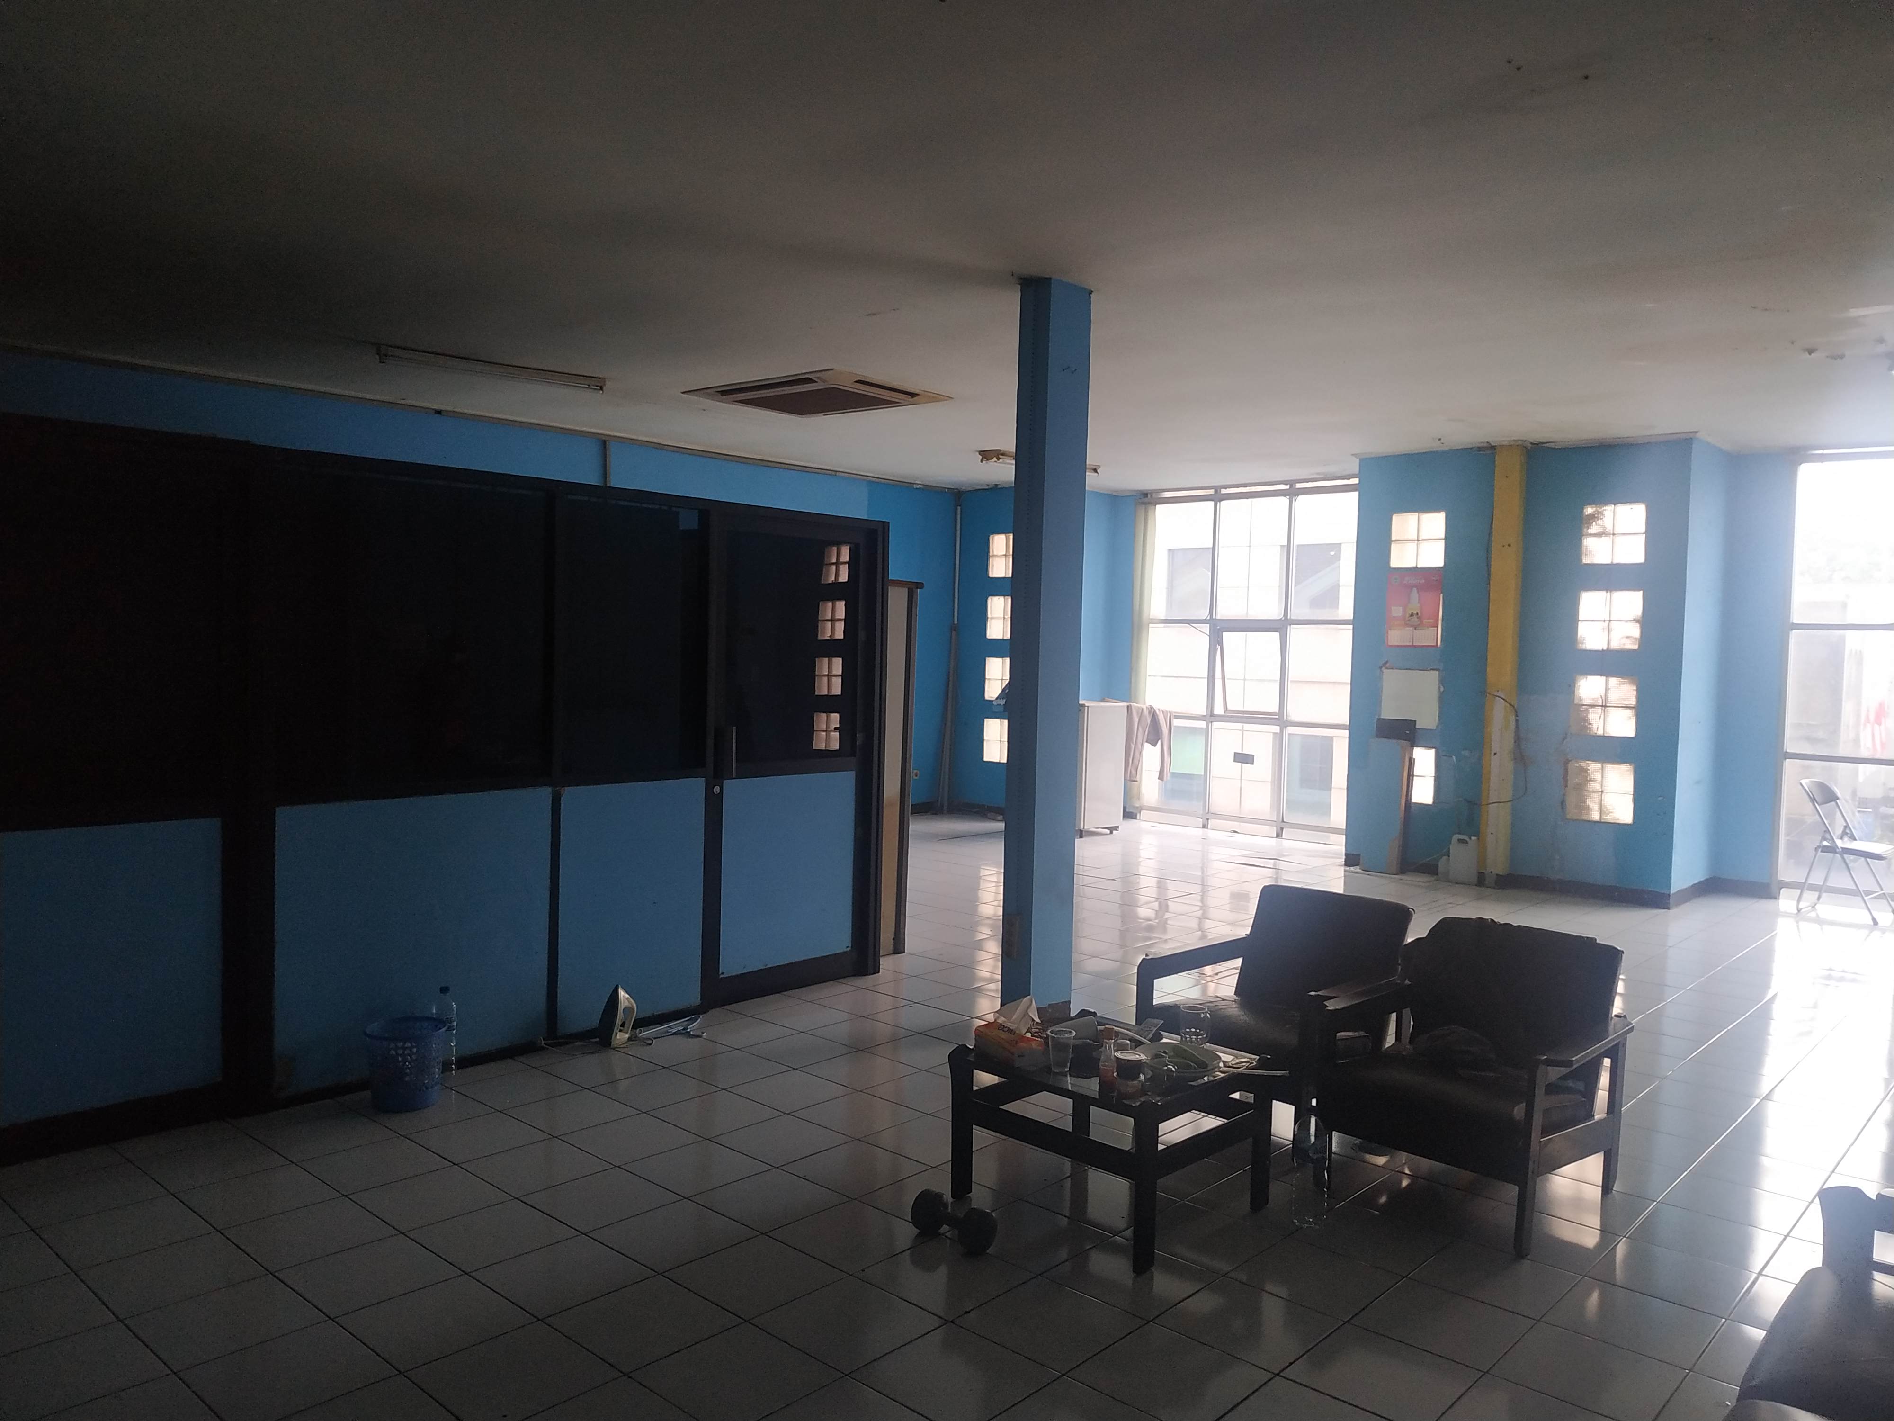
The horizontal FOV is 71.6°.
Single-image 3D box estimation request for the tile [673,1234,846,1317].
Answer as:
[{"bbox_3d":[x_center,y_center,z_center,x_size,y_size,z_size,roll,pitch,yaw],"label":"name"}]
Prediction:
[{"bbox_3d":[-0.458,1.351,3.136,0.300,0.010,0.300,4,4,42],"label":"tile"}]

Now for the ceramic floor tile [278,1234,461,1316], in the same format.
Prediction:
[{"bbox_3d":[-1.274,1.248,2.899,0.300,0.010,0.300,3,2,42],"label":"ceramic floor tile"}]

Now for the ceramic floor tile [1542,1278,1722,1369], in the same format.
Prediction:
[{"bbox_3d":[1.488,1.322,2.834,0.300,0.010,0.300,3,2,42],"label":"ceramic floor tile"}]

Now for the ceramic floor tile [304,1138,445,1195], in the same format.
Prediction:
[{"bbox_3d":[-1.529,1.222,3.518,0.300,0.010,0.300,3,2,42],"label":"ceramic floor tile"}]

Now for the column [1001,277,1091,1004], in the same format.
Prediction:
[{"bbox_3d":[0.373,-0.157,4.973,0.140,2.830,0.235,4,4,42],"label":"column"}]

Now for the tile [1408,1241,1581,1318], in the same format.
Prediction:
[{"bbox_3d":[1.349,1.391,3.217,0.300,0.010,0.300,4,4,42],"label":"tile"}]

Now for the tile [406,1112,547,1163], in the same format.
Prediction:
[{"bbox_3d":[-1.331,1.221,3.745,0.300,0.010,0.300,3,2,42],"label":"tile"}]

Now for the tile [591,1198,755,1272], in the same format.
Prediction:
[{"bbox_3d":[-0.652,1.258,3.143,0.300,0.010,0.300,3,2,42],"label":"tile"}]

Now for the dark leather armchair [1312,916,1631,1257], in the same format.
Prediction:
[{"bbox_3d":[1.447,0.967,3.543,0.720,0.660,0.660,0,2,-45],"label":"dark leather armchair"}]

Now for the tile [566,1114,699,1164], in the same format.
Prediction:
[{"bbox_3d":[-0.900,1.227,3.759,0.300,0.010,0.300,3,2,42],"label":"tile"}]

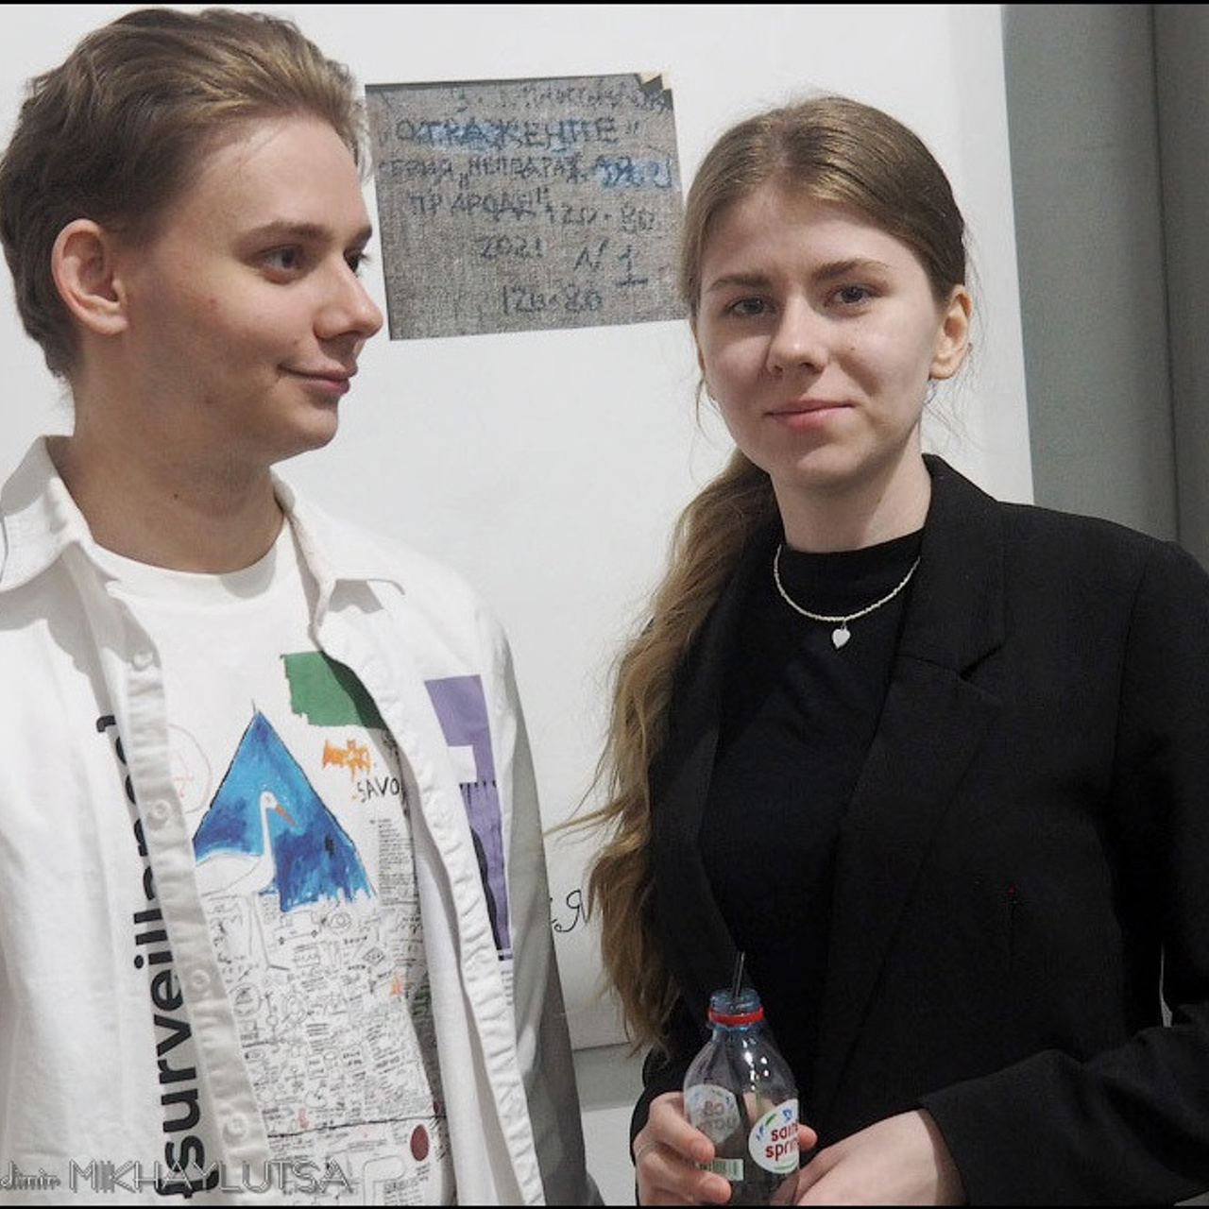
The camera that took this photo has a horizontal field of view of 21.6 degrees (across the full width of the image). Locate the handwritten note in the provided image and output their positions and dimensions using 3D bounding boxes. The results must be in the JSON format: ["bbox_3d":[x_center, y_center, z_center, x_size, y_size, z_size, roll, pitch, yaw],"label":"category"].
[{"bbox_3d":[-0.054,-0.306,2.420,0.245,0.193,0.006,-6,1,-18],"label":"handwritten note"}]

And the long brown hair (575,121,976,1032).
[{"bbox_3d":[0.108,-0.021,1.920,0.240,0.560,0.220,-4,3,15],"label":"long brown hair"}]

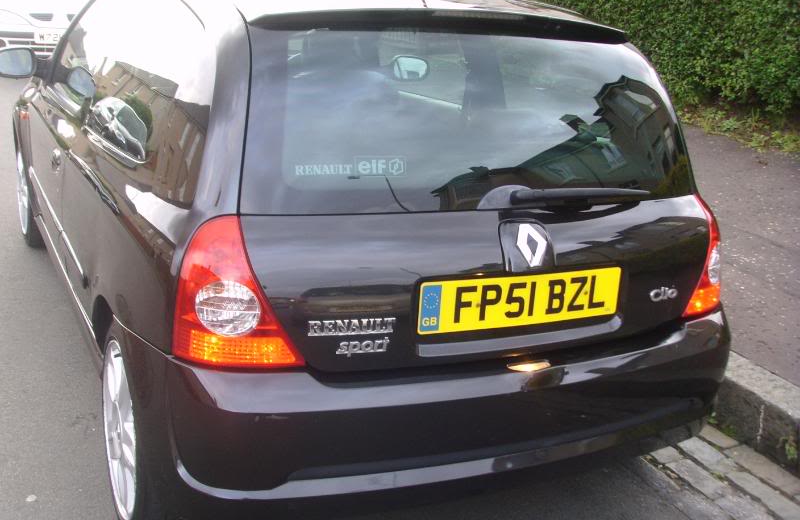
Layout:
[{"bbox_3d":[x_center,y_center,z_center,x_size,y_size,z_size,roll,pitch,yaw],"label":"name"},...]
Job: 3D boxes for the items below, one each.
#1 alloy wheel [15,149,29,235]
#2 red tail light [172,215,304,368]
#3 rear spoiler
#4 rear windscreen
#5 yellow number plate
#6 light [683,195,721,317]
[{"bbox_3d":[-1.708,-0.335,4.324,0.180,0.430,0.430,-4,19,-27],"label":"alloy wheel"},{"bbox_3d":[-0.318,0.058,1.768,0.251,0.288,0.164,-1,18,-19],"label":"red tail light"},{"bbox_3d":[0.144,-0.562,2.127,1.060,0.085,0.170,-4,19,-27],"label":"rear spoiler"},{"bbox_3d":[0.195,-0.326,2.056,1.220,0.497,0.100,-4,-16,-27],"label":"rear windscreen"},{"bbox_3d":[0.270,0.084,1.963,0.520,0.111,0.020,-4,15,-27],"label":"yellow number plate"},{"bbox_3d":[0.772,-0.016,2.313,0.251,0.288,0.164,-7,21,-34],"label":"light"}]

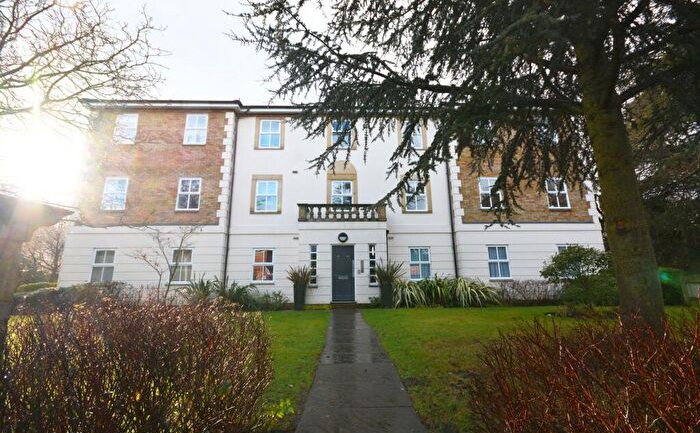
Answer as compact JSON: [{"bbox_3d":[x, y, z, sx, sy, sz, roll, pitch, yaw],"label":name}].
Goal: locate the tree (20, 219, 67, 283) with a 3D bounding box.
[{"bbox_3d":[-21.900,2.750,21.000,4.700,5.700,4.500,-1,-12,0],"label":"tree"}]

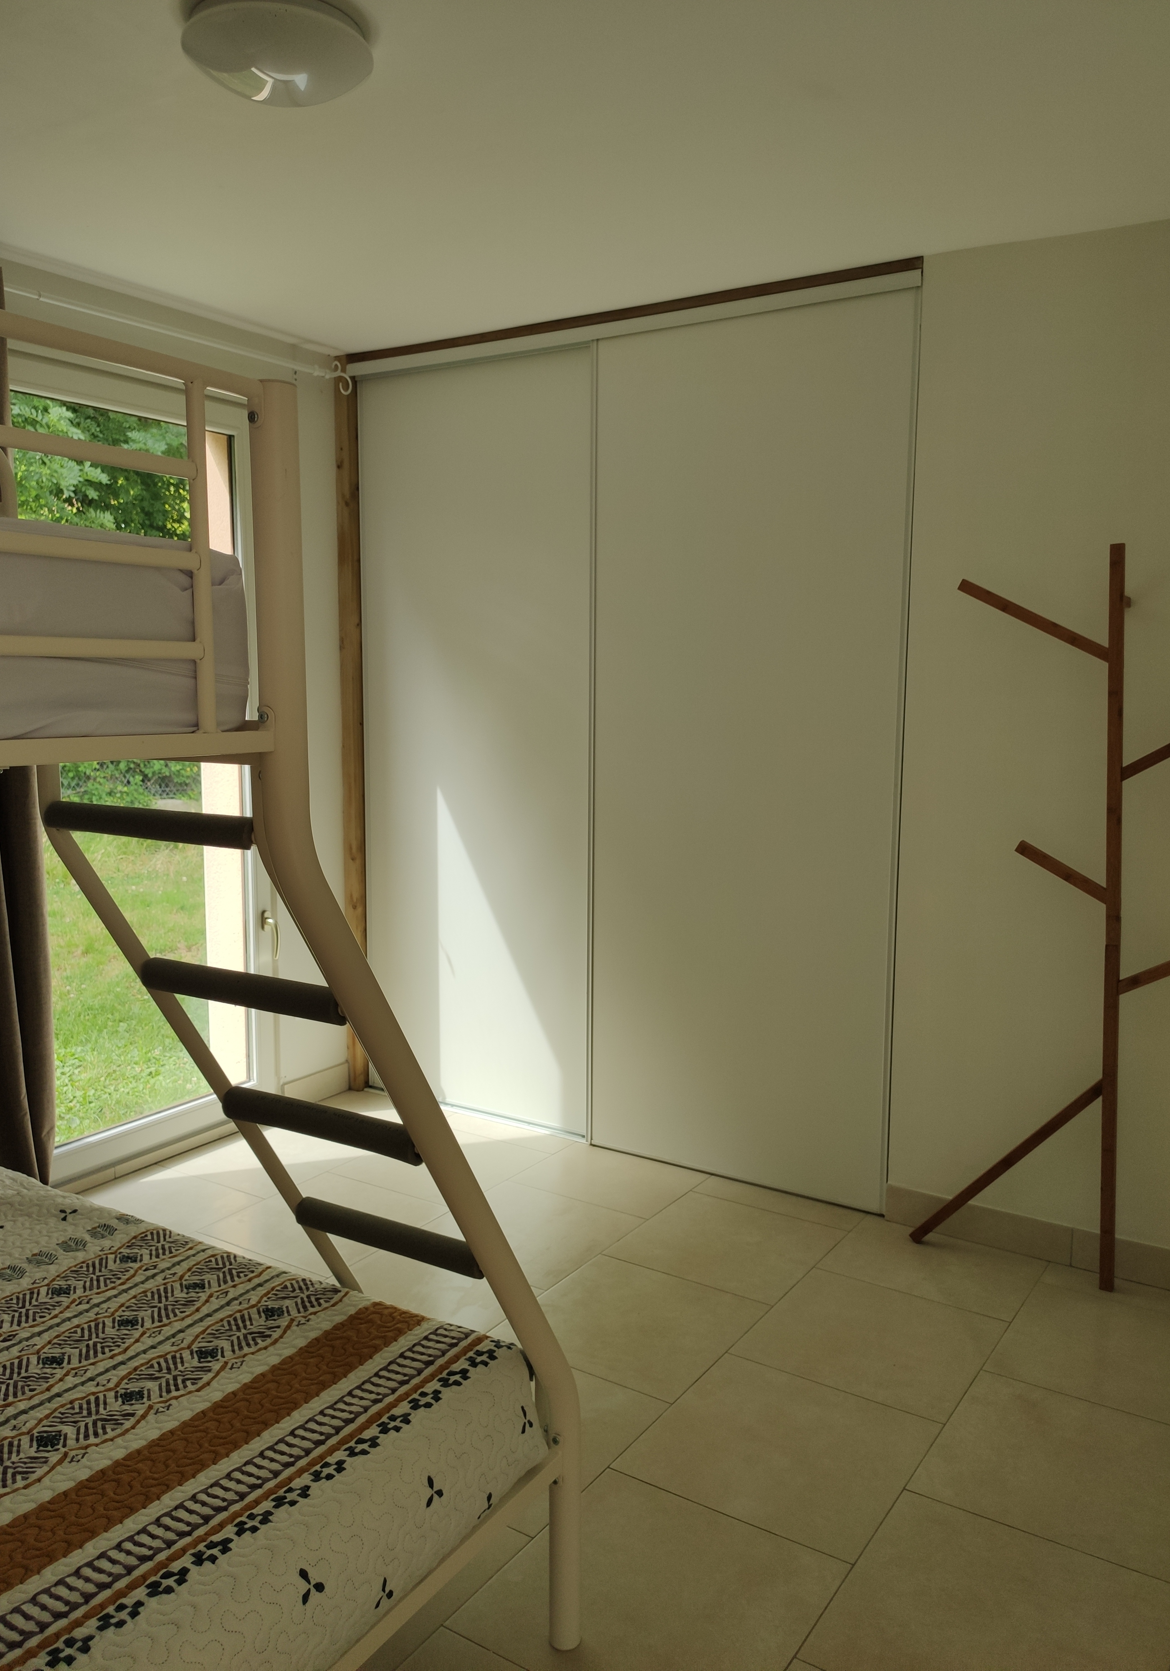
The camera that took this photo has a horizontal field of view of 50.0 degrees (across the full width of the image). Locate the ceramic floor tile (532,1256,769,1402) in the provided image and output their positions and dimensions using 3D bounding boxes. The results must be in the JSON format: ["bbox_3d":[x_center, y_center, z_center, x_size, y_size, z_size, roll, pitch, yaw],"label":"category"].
[{"bbox_3d":[0.103,1.062,2.738,0.460,0.010,0.457,5,9,33],"label":"ceramic floor tile"}]

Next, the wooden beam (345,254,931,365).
[{"bbox_3d":[0.037,-1.424,3.466,1.821,0.028,0.040,5,8,32],"label":"wooden beam"}]

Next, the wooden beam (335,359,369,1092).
[{"bbox_3d":[-0.757,-0.324,4.117,0.055,2.383,0.060,5,9,33],"label":"wooden beam"}]

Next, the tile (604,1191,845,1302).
[{"bbox_3d":[0.356,1.016,3.115,0.460,0.010,0.457,5,9,33],"label":"tile"}]

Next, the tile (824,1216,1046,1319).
[{"bbox_3d":[0.836,1.032,3.009,0.460,0.010,0.351,5,9,33],"label":"tile"}]

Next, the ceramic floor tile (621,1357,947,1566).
[{"bbox_3d":[0.360,1.119,2.297,0.460,0.010,0.457,5,9,33],"label":"ceramic floor tile"}]

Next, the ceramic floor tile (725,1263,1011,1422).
[{"bbox_3d":[0.613,1.073,2.675,0.460,0.010,0.457,5,9,33],"label":"ceramic floor tile"}]

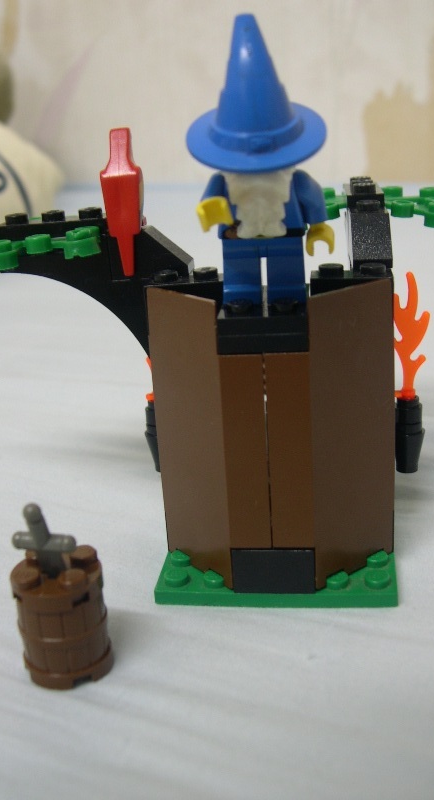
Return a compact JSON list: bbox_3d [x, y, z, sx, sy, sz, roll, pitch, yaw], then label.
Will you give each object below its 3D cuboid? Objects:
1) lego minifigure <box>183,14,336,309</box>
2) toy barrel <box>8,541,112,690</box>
[{"bbox_3d":[0.007,-0.039,0.152,0.025,0.050,0.025,-1,17,8],"label":"lego minifigure"},{"bbox_3d":[-0.027,0.038,0.155,0.016,0.019,0.016,-1,17,8],"label":"toy barrel"}]

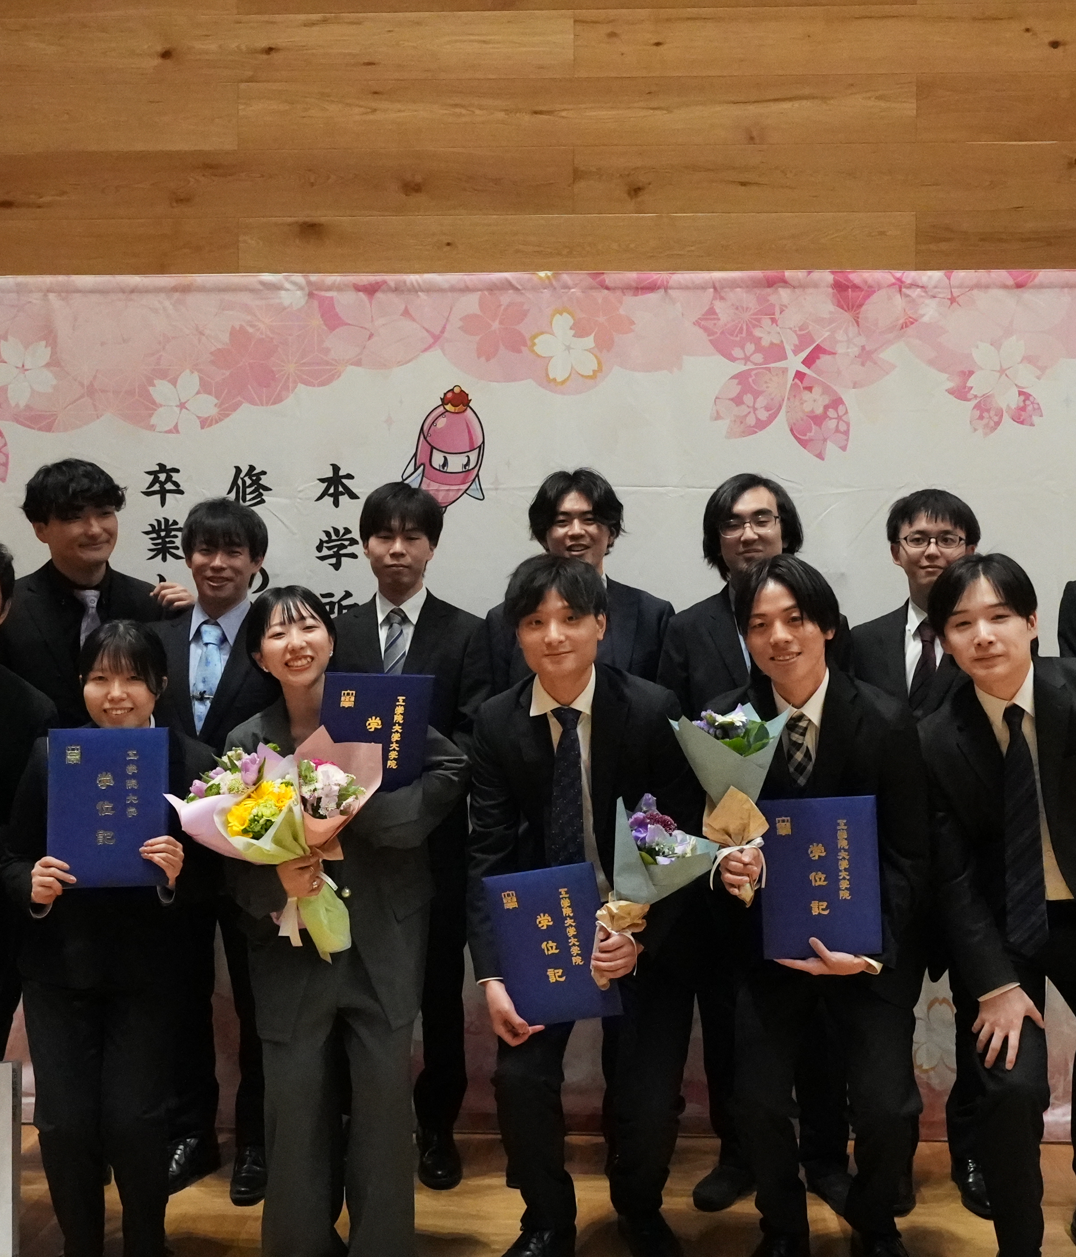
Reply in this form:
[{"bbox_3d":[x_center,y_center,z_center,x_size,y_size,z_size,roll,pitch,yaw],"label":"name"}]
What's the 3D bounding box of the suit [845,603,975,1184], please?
[{"bbox_3d":[0.931,0.613,3.838,0.495,1.353,0.313,0,0,10],"label":"suit"}]

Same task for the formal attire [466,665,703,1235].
[{"bbox_3d":[0.095,0.677,3.333,0.515,1.212,0.485,0,0,0],"label":"formal attire"}]

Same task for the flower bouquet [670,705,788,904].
[{"bbox_3d":[0.357,0.328,3.030,0.212,0.364,0.182,-6,9,6],"label":"flower bouquet"}]

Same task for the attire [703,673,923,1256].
[{"bbox_3d":[0.576,0.687,3.333,0.505,1.212,0.465,0,0,7],"label":"attire"}]

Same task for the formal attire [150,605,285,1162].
[{"bbox_3d":[-0.769,0.613,3.919,0.495,1.343,0.313,0,0,-7],"label":"formal attire"}]

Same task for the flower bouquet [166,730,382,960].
[{"bbox_3d":[-0.485,0.409,3.050,0.394,0.424,0.263,-16,10,-8],"label":"flower bouquet"}]

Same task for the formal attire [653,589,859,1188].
[{"bbox_3d":[0.519,0.601,3.878,0.495,1.384,0.313,0,0,6],"label":"formal attire"}]

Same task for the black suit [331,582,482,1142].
[{"bbox_3d":[-0.331,0.596,3.990,0.485,1.364,0.303,0,0,-2],"label":"black suit"}]

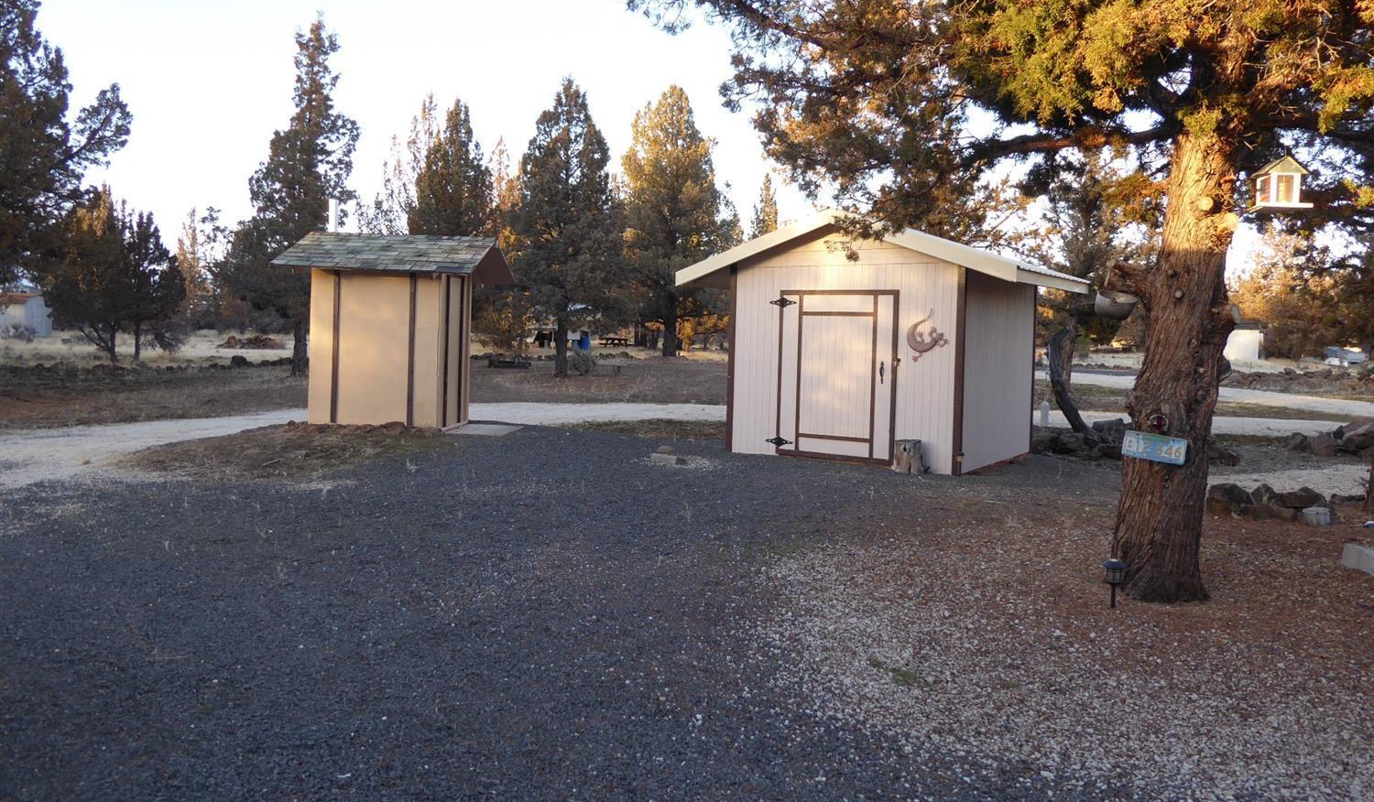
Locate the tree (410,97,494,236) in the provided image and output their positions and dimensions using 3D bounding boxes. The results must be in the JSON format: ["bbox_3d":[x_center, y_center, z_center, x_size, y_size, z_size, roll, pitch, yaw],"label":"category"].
[{"bbox_3d":[-9.701,-7.015,39.392,3.800,10.888,3.800,1,4,0],"label":"tree"}]

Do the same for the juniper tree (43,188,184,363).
[{"bbox_3d":[-20.902,-4.586,34.728,4.700,6.327,4.700,1,4,0],"label":"juniper tree"}]

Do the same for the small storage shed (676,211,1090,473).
[{"bbox_3d":[2.619,-0.818,12.679,4.395,3.015,3.389,4,5,35],"label":"small storage shed"}]

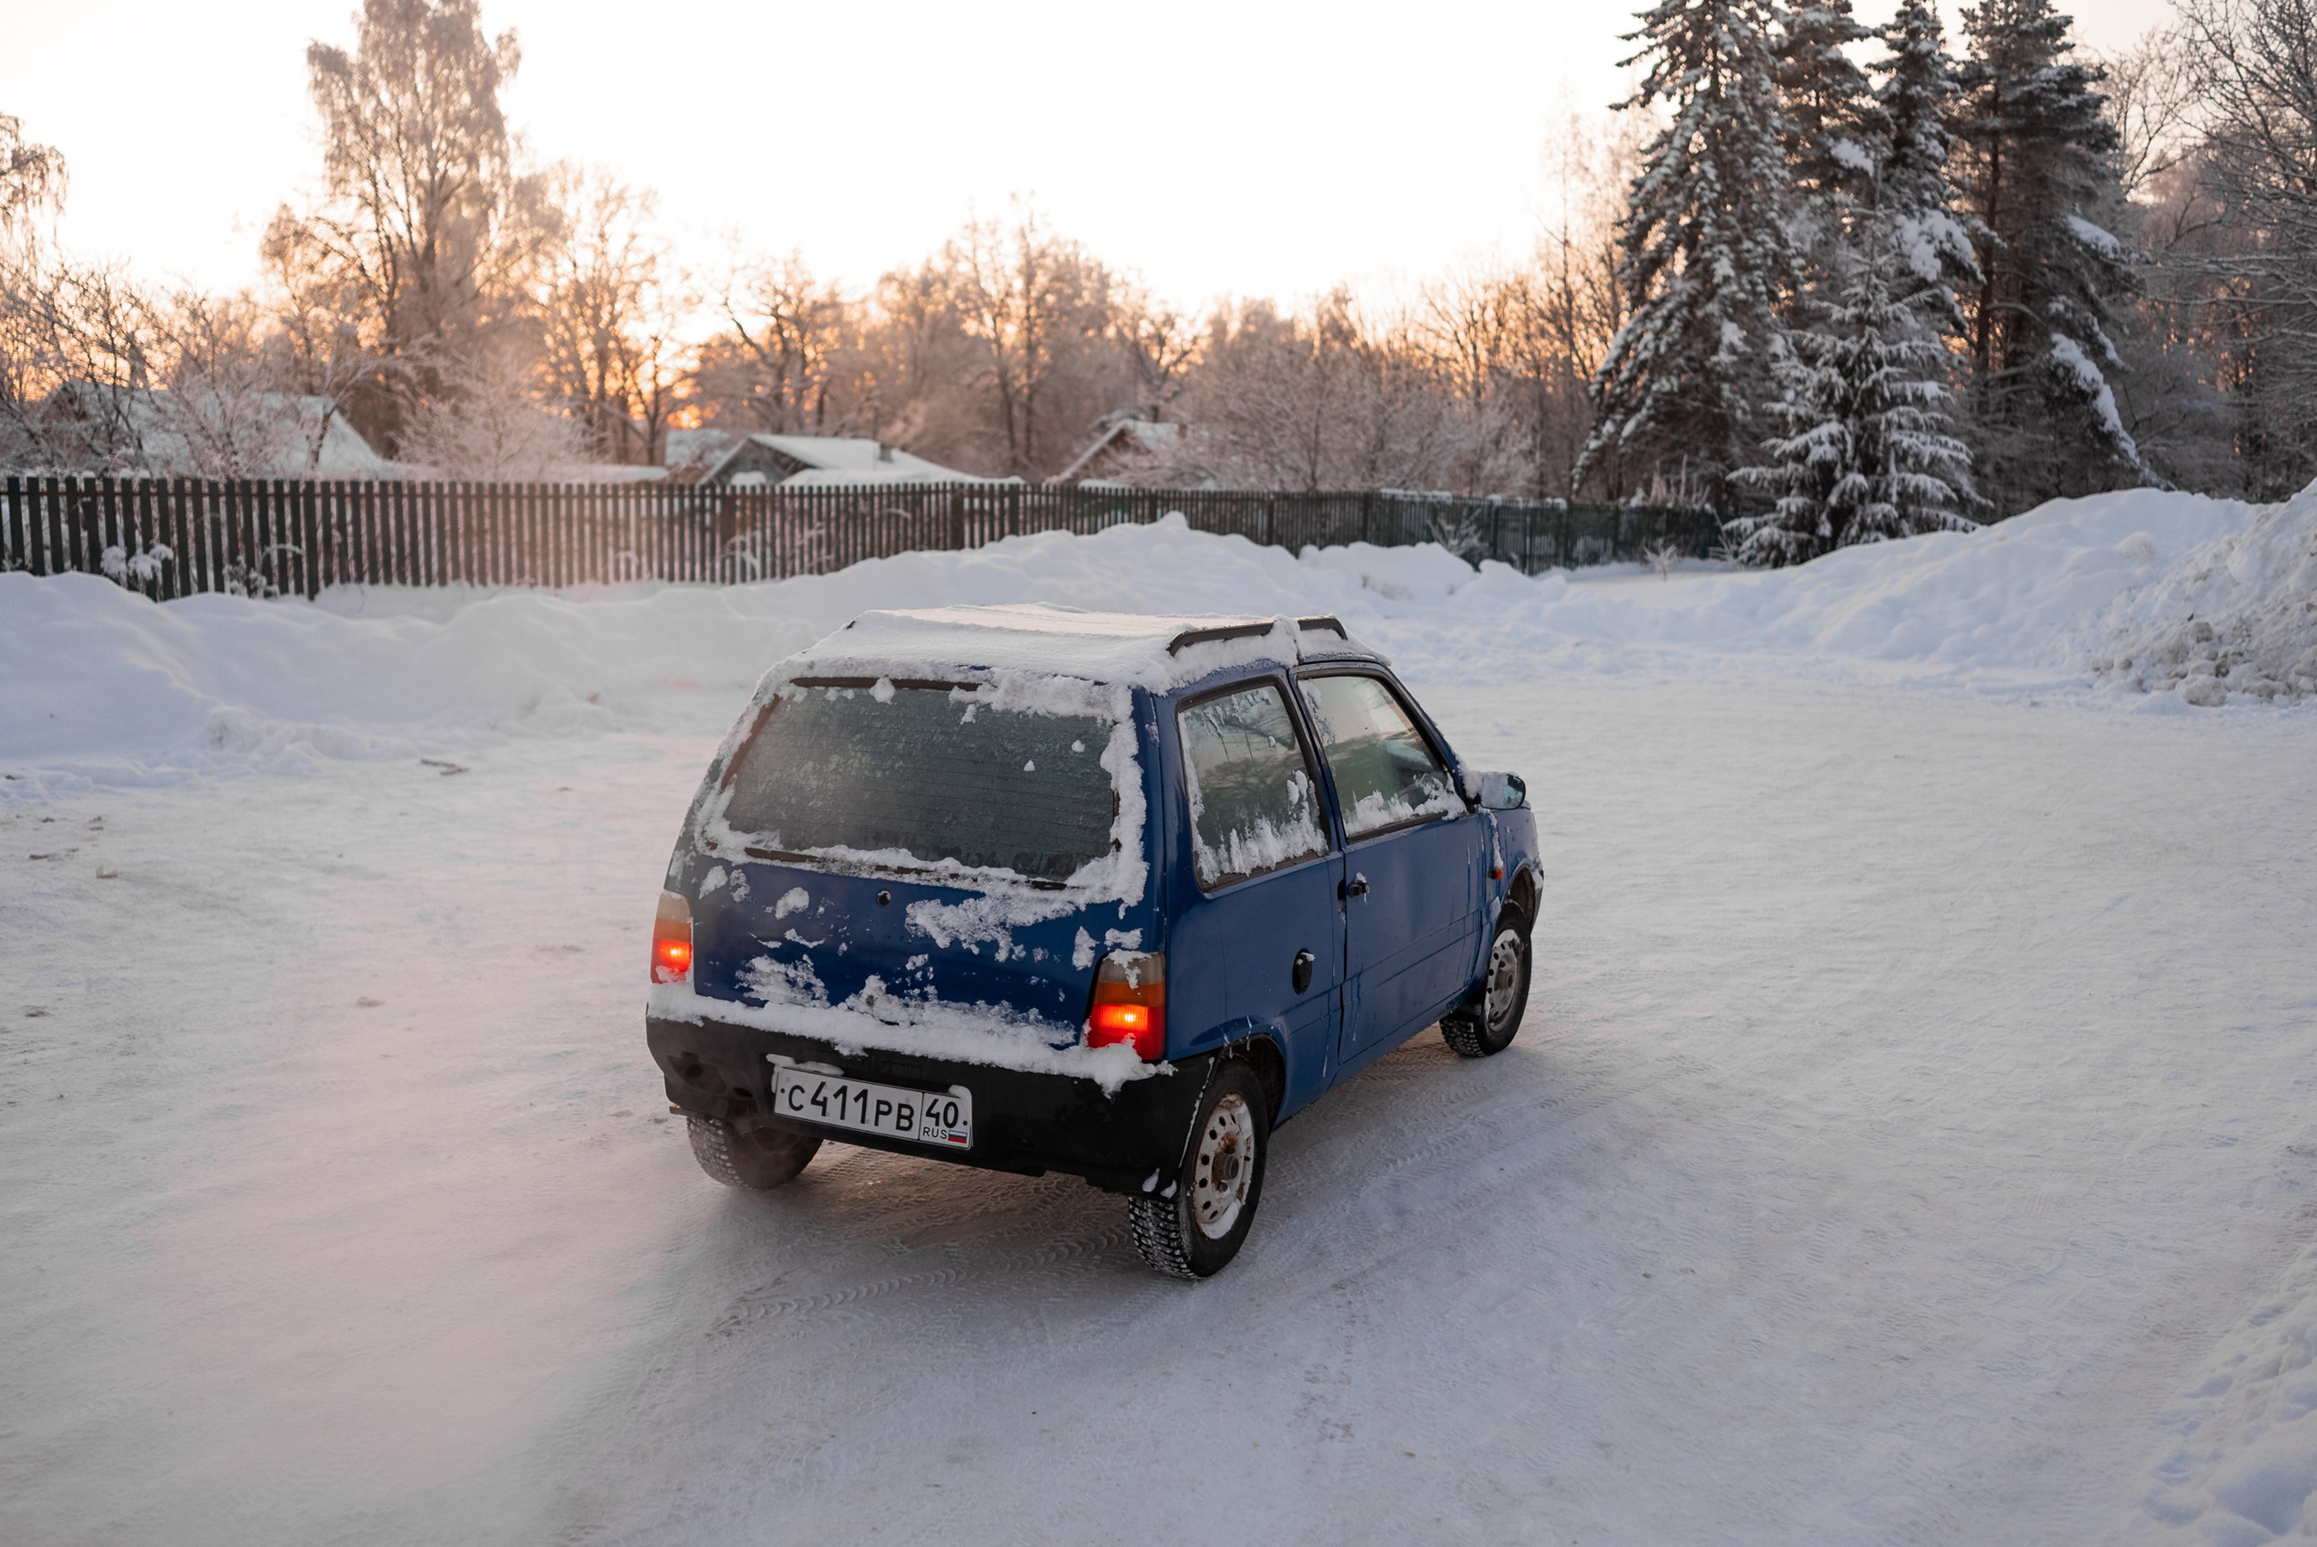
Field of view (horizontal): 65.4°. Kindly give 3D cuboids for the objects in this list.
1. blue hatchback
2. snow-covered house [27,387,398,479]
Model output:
[{"bbox_3d":[0.094,0.266,5.287,1.440,1.430,3.200,4,7,27],"label":"blue hatchback"},{"bbox_3d":[-27.900,-8.650,52.800,7.200,4.700,7.600,7,9,40],"label":"snow-covered house"}]

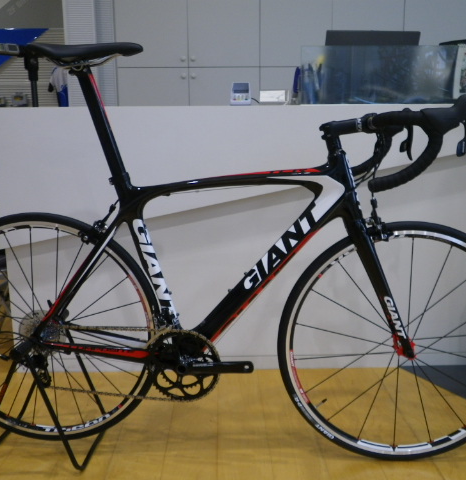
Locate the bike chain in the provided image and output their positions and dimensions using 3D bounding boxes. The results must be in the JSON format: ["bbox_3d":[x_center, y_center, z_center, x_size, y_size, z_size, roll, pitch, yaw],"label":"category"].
[{"bbox_3d":[-0.290,0.337,1.403,0.520,0.212,0.030,0,11,5],"label":"bike chain"}]

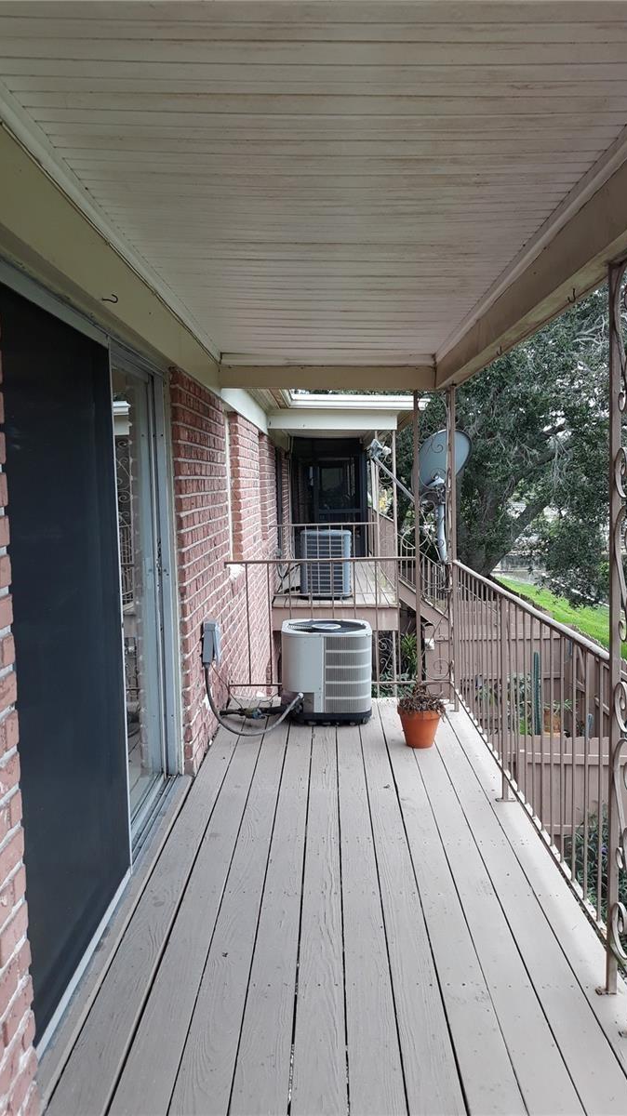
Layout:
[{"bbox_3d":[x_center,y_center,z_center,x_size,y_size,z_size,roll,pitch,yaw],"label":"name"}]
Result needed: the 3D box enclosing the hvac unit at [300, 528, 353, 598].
[{"bbox_3d":[0.170,0.076,12.084,0.672,0.884,0.672,0,5,1],"label":"hvac unit"}]

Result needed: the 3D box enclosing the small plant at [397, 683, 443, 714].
[{"bbox_3d":[0.626,0.801,5.236,0.263,0.146,0.247,0,5,1],"label":"small plant"}]

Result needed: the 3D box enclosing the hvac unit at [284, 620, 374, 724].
[{"bbox_3d":[0.090,0.741,5.983,0.596,0.572,0.596,0,5,1],"label":"hvac unit"}]

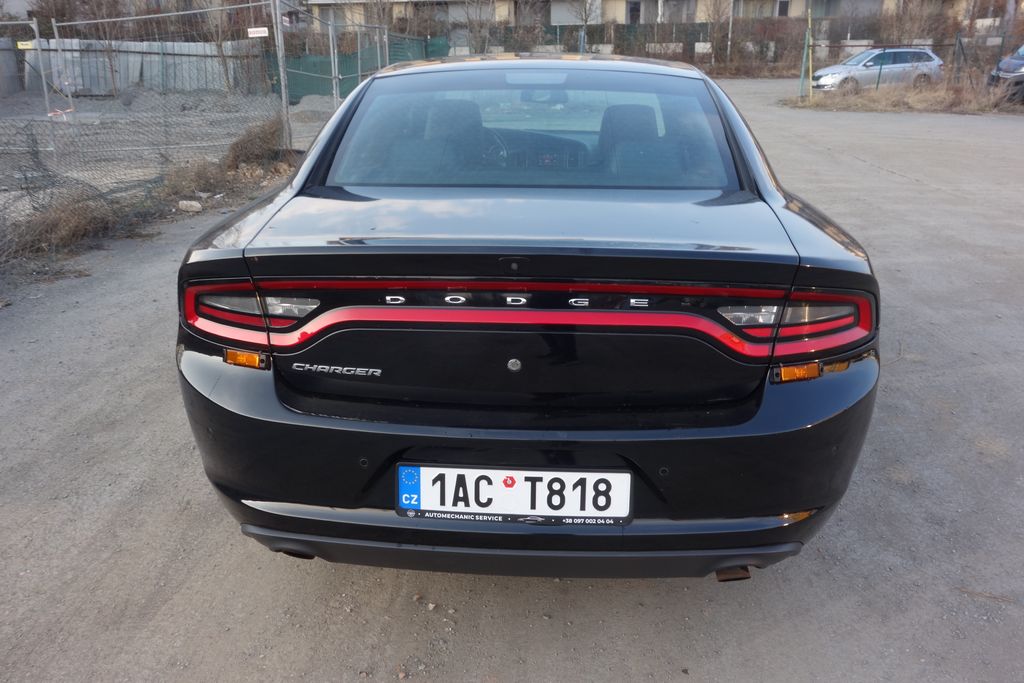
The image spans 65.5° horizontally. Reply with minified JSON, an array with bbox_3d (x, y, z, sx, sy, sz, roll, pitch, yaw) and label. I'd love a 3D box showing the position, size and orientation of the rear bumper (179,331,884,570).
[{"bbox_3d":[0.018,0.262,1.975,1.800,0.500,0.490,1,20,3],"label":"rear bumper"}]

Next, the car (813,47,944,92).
[{"bbox_3d":[13.483,-9.949,29.378,4.700,1.470,1.820,-3,20,-8],"label":"car"}]

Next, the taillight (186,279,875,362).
[{"bbox_3d":[0.016,-0.074,1.831,1.700,0.210,0.270,1,20,3],"label":"taillight"}]

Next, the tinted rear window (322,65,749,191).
[{"bbox_3d":[0.059,-0.679,2.510,1.200,0.110,0.690,1,47,3],"label":"tinted rear window"}]

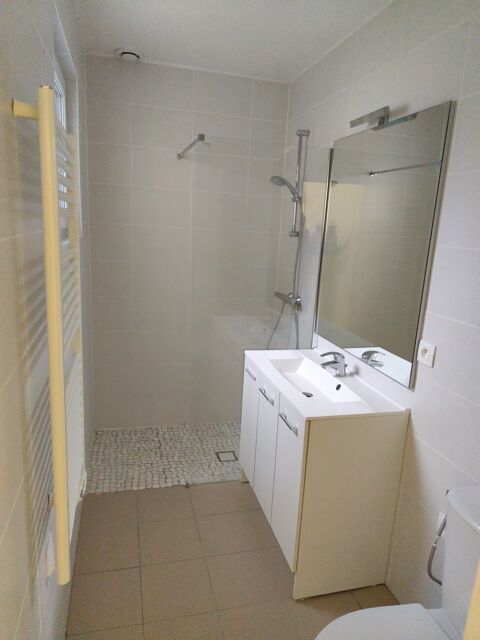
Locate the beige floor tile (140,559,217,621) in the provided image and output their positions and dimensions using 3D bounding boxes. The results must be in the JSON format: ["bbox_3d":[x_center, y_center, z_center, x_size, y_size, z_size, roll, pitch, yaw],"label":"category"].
[{"bbox_3d":[-0.269,1.158,1.834,0.293,0.010,0.293,0,13,-15],"label":"beige floor tile"}]

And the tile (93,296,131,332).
[{"bbox_3d":[-0.895,-0.035,2.980,0.273,0.250,0.010,0,13,-15],"label":"tile"}]

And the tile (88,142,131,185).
[{"bbox_3d":[-0.845,-1.011,2.773,0.275,0.251,0.010,0,13,-15],"label":"tile"}]

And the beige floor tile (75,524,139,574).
[{"bbox_3d":[-0.629,1.094,2.034,0.290,0.010,0.290,0,13,-15],"label":"beige floor tile"}]

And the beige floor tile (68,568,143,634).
[{"bbox_3d":[-0.556,1.158,1.760,0.290,0.010,0.290,0,13,-15],"label":"beige floor tile"}]

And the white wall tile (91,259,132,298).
[{"bbox_3d":[-0.883,-0.279,2.926,0.273,0.250,0.010,0,13,-15],"label":"white wall tile"}]

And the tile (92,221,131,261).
[{"bbox_3d":[-0.870,-0.523,2.872,0.273,0.250,0.010,0,13,-15],"label":"tile"}]

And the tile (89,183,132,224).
[{"bbox_3d":[-0.857,-0.767,2.818,0.273,0.250,0.010,0,13,-15],"label":"tile"}]

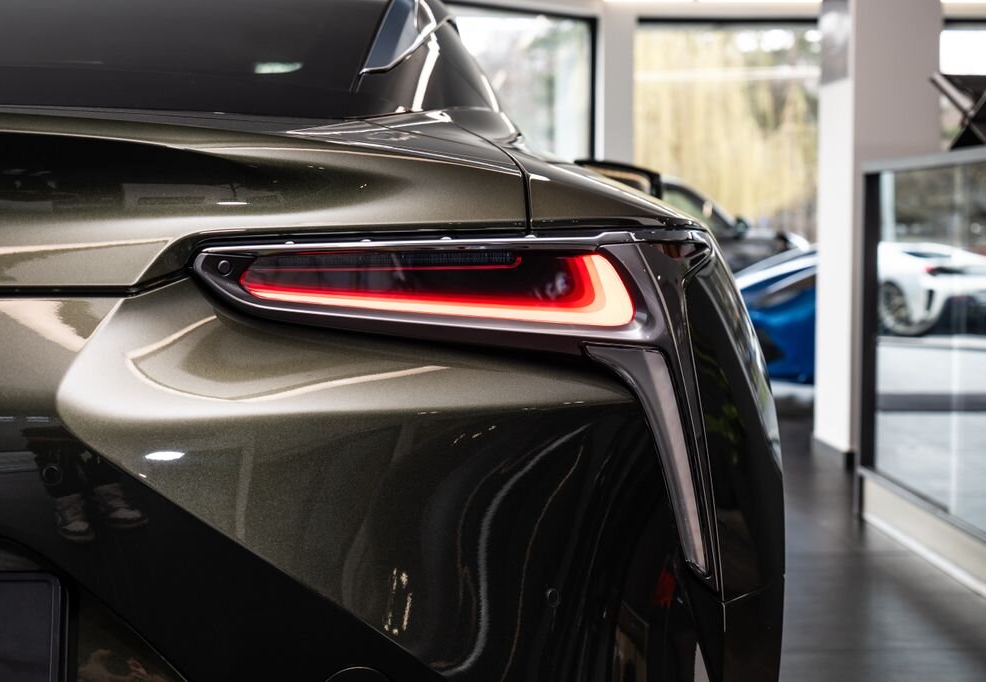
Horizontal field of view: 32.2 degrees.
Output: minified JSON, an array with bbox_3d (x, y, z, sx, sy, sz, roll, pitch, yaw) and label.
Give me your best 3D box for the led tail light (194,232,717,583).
[{"bbox_3d":[-0.014,0.071,1.546,0.495,0.335,0.210,-1,3,-10],"label":"led tail light"}]

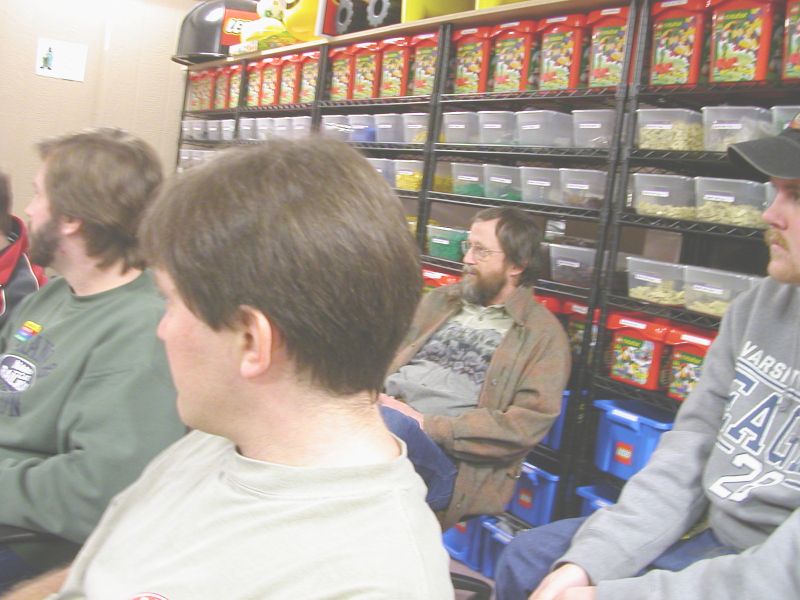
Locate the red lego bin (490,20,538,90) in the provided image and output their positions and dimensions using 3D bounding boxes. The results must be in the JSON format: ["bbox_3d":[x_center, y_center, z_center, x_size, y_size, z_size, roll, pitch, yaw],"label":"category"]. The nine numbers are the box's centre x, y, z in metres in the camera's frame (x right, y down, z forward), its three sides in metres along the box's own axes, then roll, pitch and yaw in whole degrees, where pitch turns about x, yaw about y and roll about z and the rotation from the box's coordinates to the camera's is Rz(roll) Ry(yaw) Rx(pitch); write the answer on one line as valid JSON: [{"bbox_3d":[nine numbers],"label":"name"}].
[{"bbox_3d":[0.452,-0.809,2.903,0.206,0.237,0.206,2,9,-34],"label":"red lego bin"}]

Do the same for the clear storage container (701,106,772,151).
[{"bbox_3d":[0.966,-0.429,2.239,0.320,0.114,0.190,1,9,-33],"label":"clear storage container"}]

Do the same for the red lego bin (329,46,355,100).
[{"bbox_3d":[-0.189,-1.003,3.878,0.206,0.237,0.206,2,9,-34],"label":"red lego bin"}]

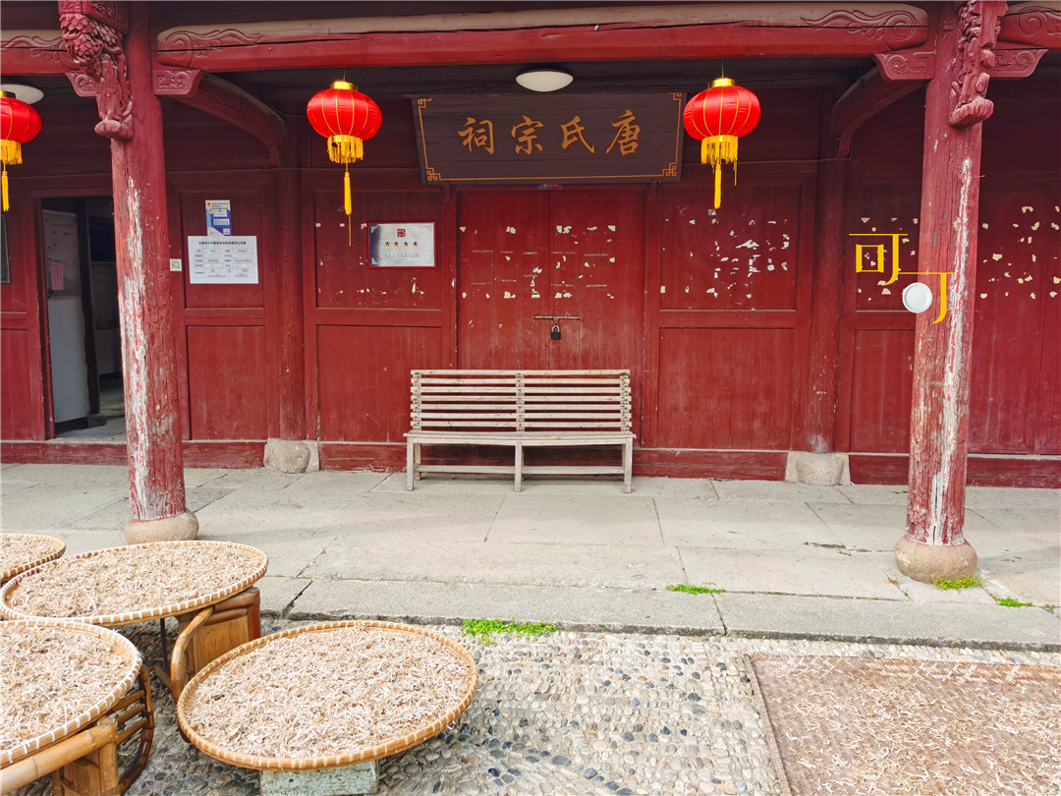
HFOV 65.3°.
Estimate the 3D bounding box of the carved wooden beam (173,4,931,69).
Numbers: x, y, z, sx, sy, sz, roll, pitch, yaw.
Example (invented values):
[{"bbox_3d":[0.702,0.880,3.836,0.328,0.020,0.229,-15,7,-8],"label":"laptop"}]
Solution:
[{"bbox_3d":[-0.039,-1.899,4.307,4.000,0.235,0.250,1,6,6],"label":"carved wooden beam"}]

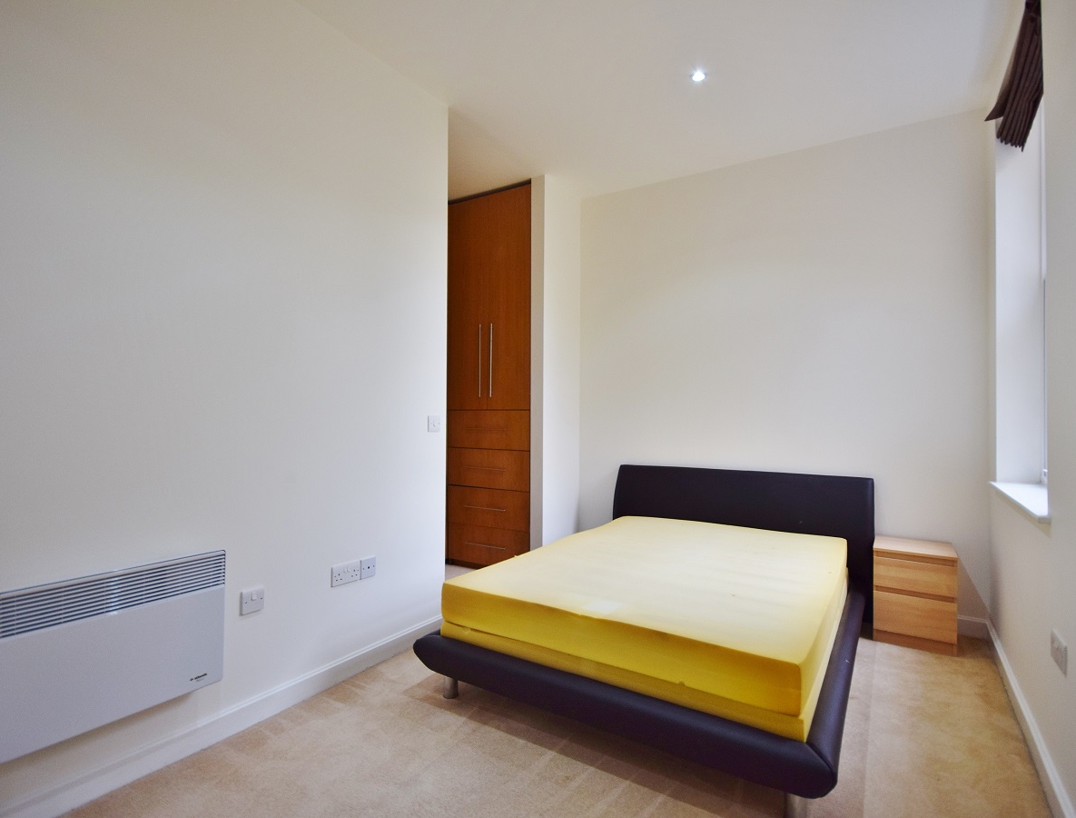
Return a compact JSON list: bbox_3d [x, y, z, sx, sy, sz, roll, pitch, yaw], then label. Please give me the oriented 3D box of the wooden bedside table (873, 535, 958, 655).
[{"bbox_3d":[2.044,0.992,2.968,0.358,0.494,0.370,0,-1,34],"label":"wooden bedside table"}]

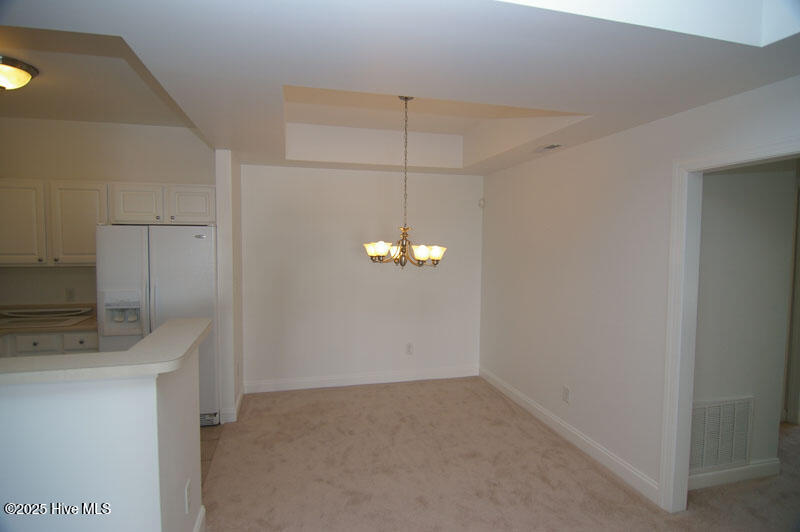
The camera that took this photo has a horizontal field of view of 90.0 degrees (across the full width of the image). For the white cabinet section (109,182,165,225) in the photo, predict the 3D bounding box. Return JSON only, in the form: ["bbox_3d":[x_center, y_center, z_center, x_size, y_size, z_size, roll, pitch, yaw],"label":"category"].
[{"bbox_3d":[-2.449,-0.574,3.824,0.445,0.373,0.317,0,3,-14],"label":"white cabinet section"}]

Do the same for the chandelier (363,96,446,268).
[{"bbox_3d":[0.037,-0.646,3.154,0.685,1.335,0.685,-1,4,-15],"label":"chandelier"}]

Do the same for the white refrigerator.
[{"bbox_3d":[-2.089,0.524,3.711,0.885,1.745,0.780,-1,4,-15],"label":"white refrigerator"}]

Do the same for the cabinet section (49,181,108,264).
[{"bbox_3d":[-2.894,-0.381,3.721,0.470,0.743,0.317,0,3,-14],"label":"cabinet section"}]

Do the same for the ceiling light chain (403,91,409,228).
[{"bbox_3d":[0.041,-0.814,3.145,0.030,0.990,0.030,-1,4,-15],"label":"ceiling light chain"}]

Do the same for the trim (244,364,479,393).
[{"bbox_3d":[-0.335,1.289,4.589,2.740,0.130,0.018,-1,4,-15],"label":"trim"}]

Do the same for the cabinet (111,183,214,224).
[{"bbox_3d":[-2.238,-0.577,3.882,0.915,0.370,0.330,-1,4,-15],"label":"cabinet"}]

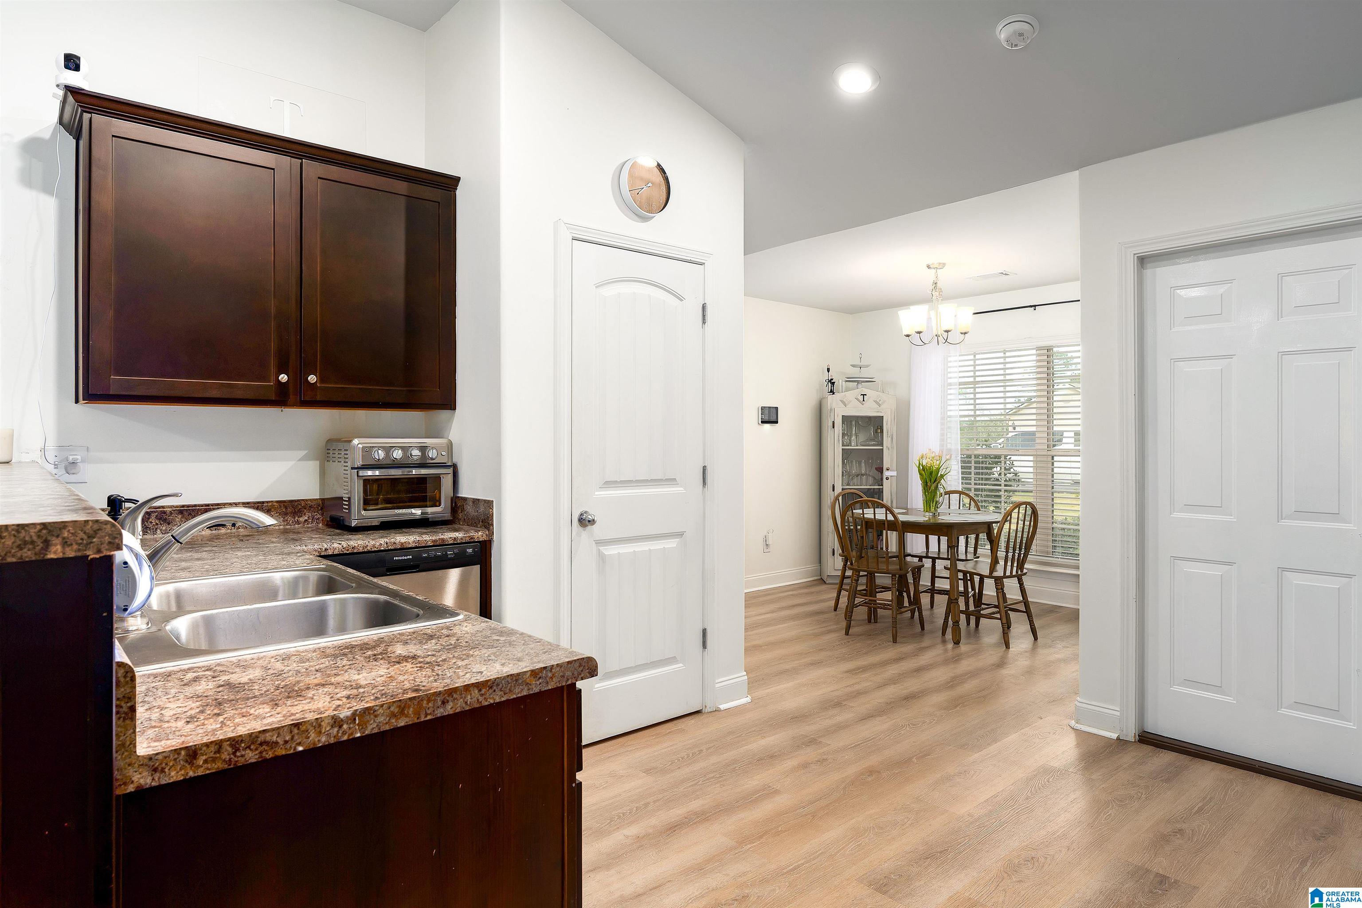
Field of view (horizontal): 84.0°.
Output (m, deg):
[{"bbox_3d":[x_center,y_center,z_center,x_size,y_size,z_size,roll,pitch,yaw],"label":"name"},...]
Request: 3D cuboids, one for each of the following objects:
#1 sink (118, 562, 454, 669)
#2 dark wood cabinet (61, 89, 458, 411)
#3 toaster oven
[{"bbox_3d":[-0.854,0.395,1.512,0.528,0.200,0.834,-1,1,-41],"label":"sink"},{"bbox_3d":[-1.461,-0.635,2.770,1.240,0.934,0.350,-1,1,-41],"label":"dark wood cabinet"},{"bbox_3d":[-1.154,0.112,3.008,0.385,0.340,0.345,-1,1,-41],"label":"toaster oven"}]

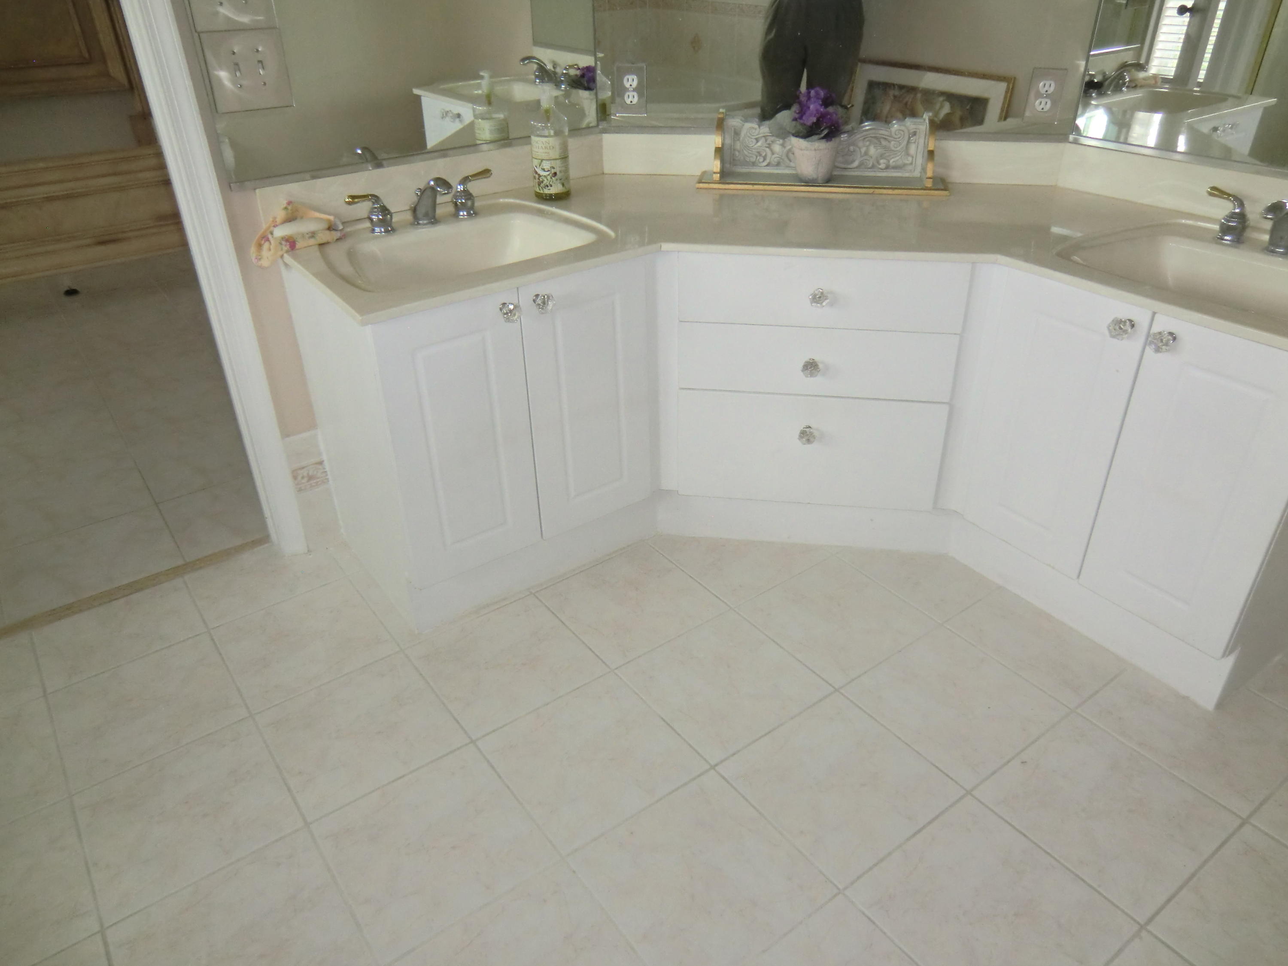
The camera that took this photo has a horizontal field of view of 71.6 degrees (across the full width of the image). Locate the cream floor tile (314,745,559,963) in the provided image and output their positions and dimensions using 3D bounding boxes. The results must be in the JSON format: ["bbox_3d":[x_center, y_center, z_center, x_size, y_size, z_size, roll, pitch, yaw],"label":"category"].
[{"bbox_3d":[-0.342,0.586,1.452,0.305,0.012,0.305,-22,37,-30],"label":"cream floor tile"}]

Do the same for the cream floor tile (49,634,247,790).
[{"bbox_3d":[-0.979,0.443,1.767,0.313,0.010,0.313,-22,37,-30],"label":"cream floor tile"}]

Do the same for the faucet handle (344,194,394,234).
[{"bbox_3d":[-0.599,-0.594,1.969,0.090,0.078,0.055,-22,37,-30],"label":"faucet handle"}]

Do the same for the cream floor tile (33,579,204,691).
[{"bbox_3d":[-1.121,0.319,1.918,0.305,0.012,0.250,-22,37,-30],"label":"cream floor tile"}]

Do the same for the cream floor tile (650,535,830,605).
[{"bbox_3d":[0.221,0.166,2.157,0.309,0.010,0.309,-22,37,-30],"label":"cream floor tile"}]

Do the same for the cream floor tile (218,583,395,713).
[{"bbox_3d":[-0.712,0.335,1.878,0.305,0.012,0.305,-22,37,-30],"label":"cream floor tile"}]

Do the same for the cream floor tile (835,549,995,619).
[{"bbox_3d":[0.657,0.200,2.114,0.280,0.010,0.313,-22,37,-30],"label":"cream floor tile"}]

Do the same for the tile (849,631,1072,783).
[{"bbox_3d":[0.602,0.427,1.747,0.313,0.010,0.313,-22,37,-30],"label":"tile"}]

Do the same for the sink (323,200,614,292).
[{"bbox_3d":[-0.393,-0.453,1.928,0.576,0.150,0.462,-22,37,-30],"label":"sink"}]

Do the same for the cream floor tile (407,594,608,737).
[{"bbox_3d":[-0.282,0.370,1.865,0.313,0.010,0.313,-22,37,-30],"label":"cream floor tile"}]

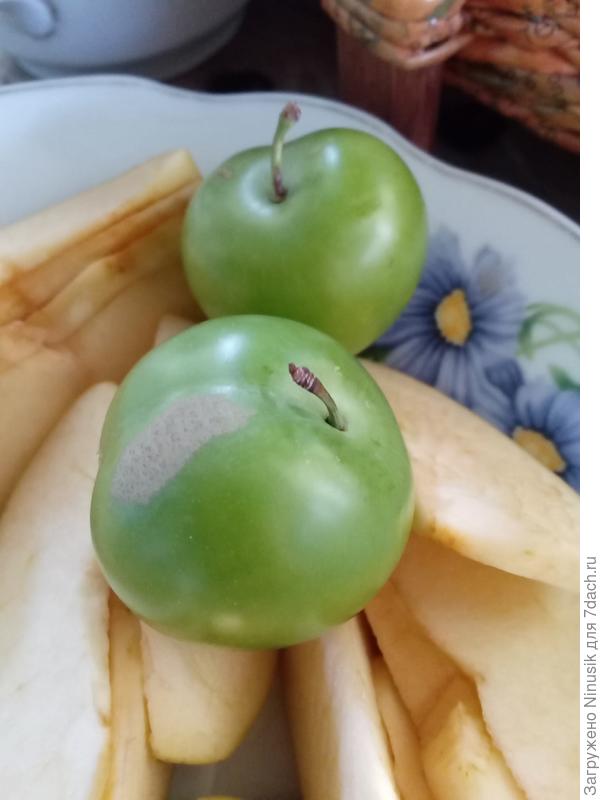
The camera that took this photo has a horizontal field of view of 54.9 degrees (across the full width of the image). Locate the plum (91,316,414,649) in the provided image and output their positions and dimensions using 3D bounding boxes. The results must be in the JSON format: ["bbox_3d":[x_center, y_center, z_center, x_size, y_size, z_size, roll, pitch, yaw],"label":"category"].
[{"bbox_3d":[-0.005,0.010,0.084,0.047,0.048,0.047,11,58,-18],"label":"plum"}]

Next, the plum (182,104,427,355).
[{"bbox_3d":[0.000,-0.032,0.112,0.046,0.049,0.046,-4,67,9],"label":"plum"}]

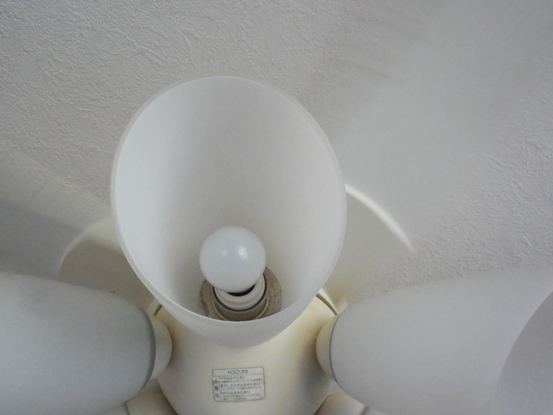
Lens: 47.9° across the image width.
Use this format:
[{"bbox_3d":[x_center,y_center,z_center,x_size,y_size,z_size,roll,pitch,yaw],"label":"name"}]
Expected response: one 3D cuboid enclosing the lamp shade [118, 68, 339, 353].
[{"bbox_3d":[-0.032,0.030,0.485,0.155,0.155,0.238,0,-26,-1],"label":"lamp shade"}]

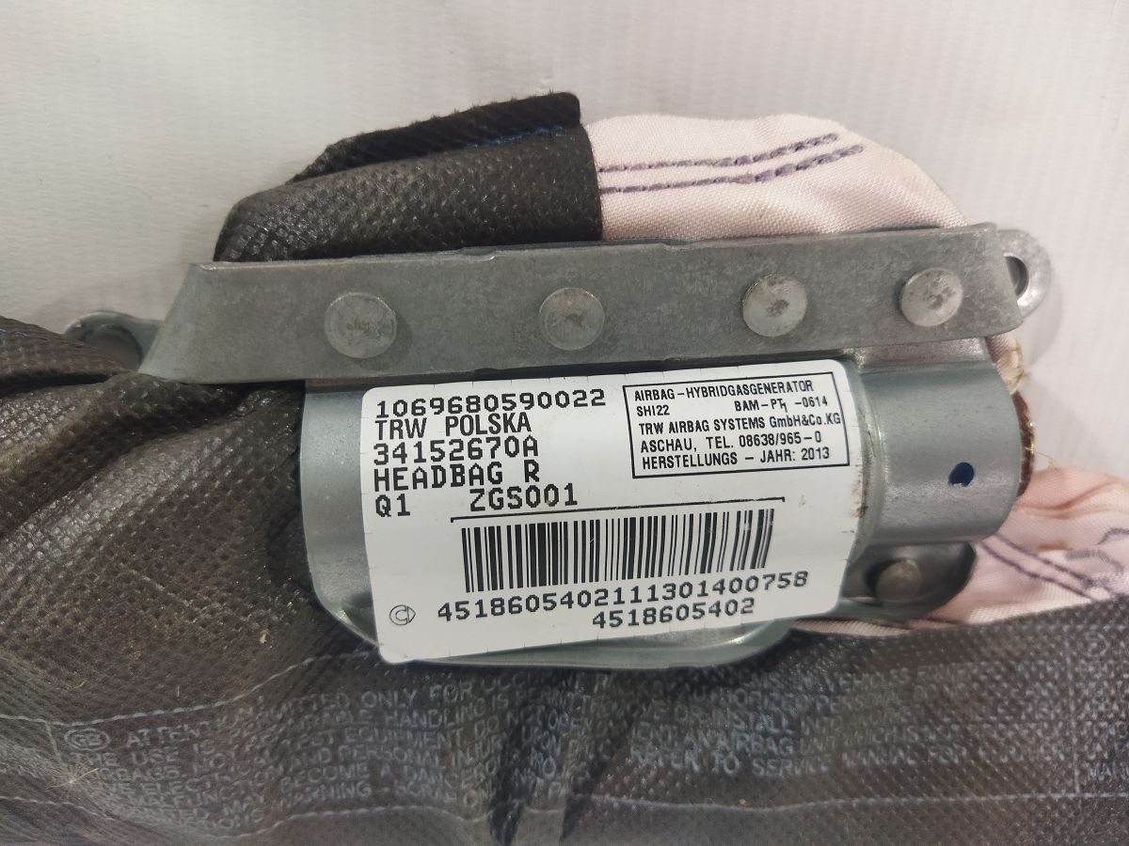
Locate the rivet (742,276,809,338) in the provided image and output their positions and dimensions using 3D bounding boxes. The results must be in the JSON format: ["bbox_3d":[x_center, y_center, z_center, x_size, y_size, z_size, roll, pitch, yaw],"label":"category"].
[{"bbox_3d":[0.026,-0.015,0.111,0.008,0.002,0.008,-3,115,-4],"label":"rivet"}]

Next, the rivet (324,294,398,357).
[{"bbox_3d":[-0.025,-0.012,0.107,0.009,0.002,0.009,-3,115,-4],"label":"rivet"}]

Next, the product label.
[{"bbox_3d":[0.007,0.012,0.115,0.063,0.010,0.038,-3,100,-5],"label":"product label"}]

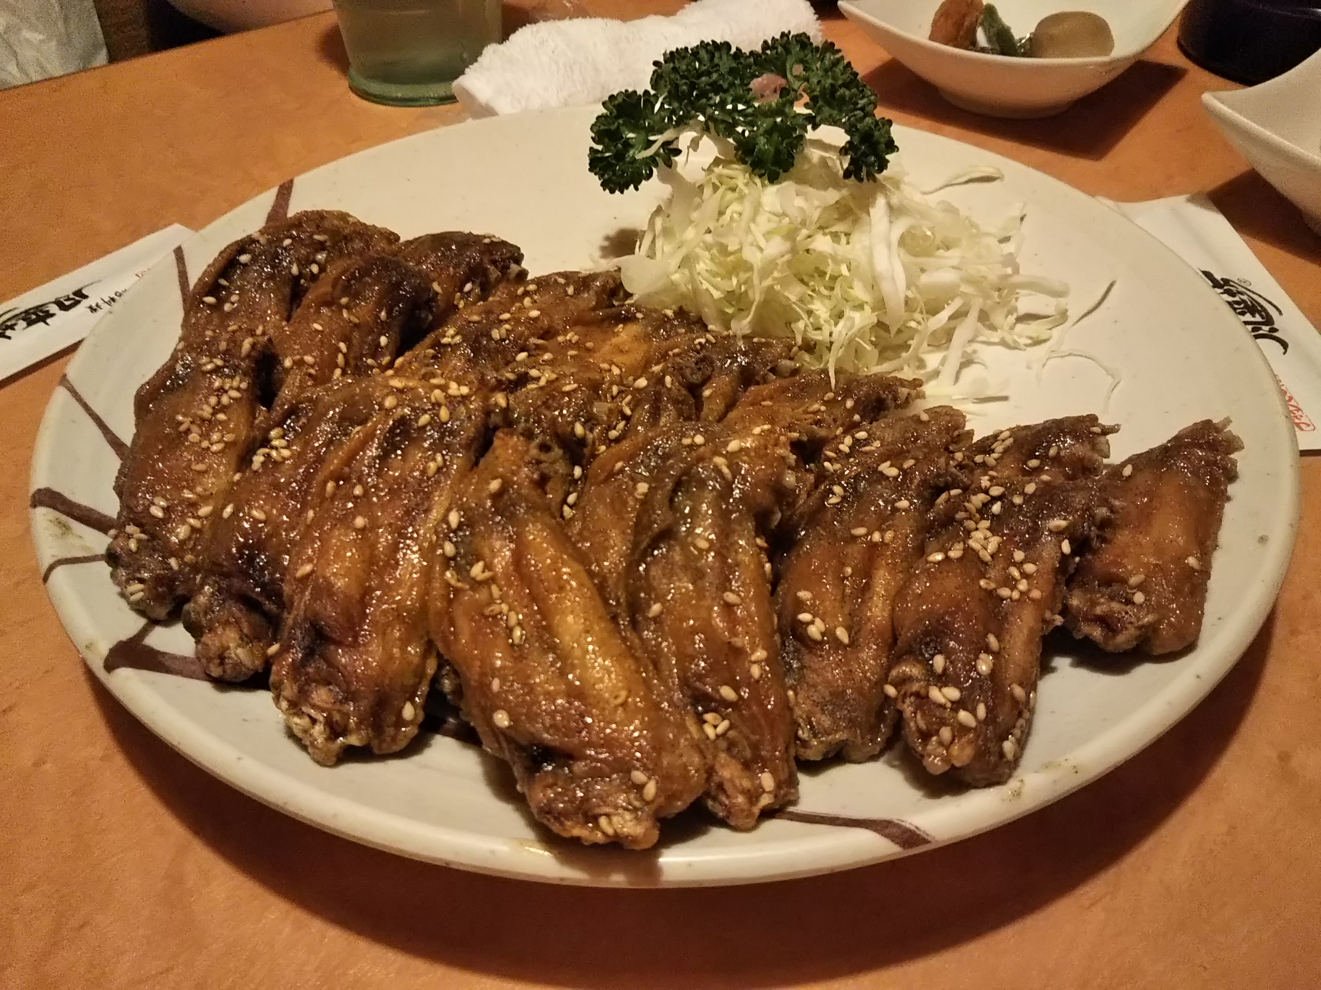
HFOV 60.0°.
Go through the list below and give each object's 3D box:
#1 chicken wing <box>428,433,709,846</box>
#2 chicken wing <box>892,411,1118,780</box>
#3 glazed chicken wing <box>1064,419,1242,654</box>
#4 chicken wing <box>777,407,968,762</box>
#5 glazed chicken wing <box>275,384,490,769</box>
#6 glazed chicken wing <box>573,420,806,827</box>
[{"bbox_3d":[-0.019,0.024,0.219,0.044,0.026,0.086,-12,56,-12],"label":"chicken wing"},{"bbox_3d":[0.070,0.018,0.231,0.036,0.026,0.086,17,55,19],"label":"chicken wing"},{"bbox_3d":[0.110,0.007,0.255,0.033,0.023,0.068,20,47,21],"label":"glazed chicken wing"},{"bbox_3d":[0.045,0.015,0.236,0.033,0.025,0.084,12,54,14],"label":"chicken wing"},{"bbox_3d":[-0.056,0.012,0.236,0.038,0.026,0.089,1,54,2],"label":"glazed chicken wing"},{"bbox_3d":[0.004,0.021,0.224,0.041,0.027,0.087,-6,54,-6],"label":"glazed chicken wing"}]

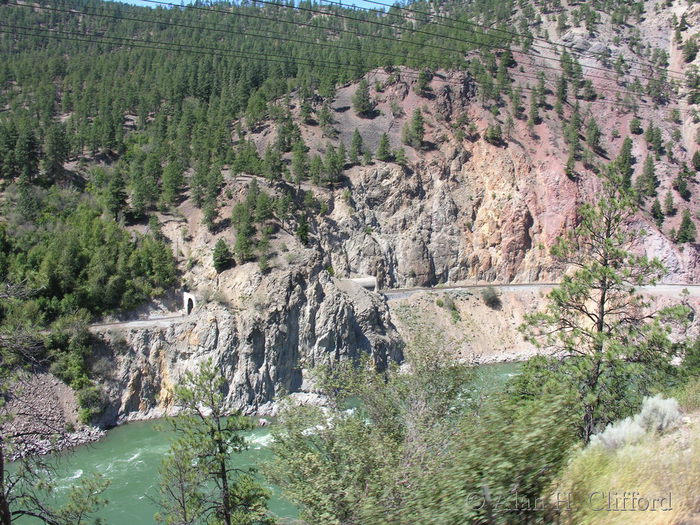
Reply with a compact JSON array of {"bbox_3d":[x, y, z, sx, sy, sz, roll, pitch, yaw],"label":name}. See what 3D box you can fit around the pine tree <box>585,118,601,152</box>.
[{"bbox_3d":[164.450,-86.130,480.000,10.310,23.060,10.310,0,3,0],"label":"pine tree"}]

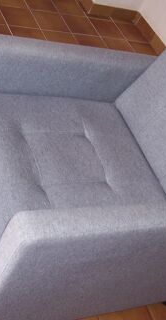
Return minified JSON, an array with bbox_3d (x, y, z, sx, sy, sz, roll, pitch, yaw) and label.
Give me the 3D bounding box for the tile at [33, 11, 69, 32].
[{"bbox_3d":[-0.190,-0.824,2.711,0.200,0.010,0.200,-3,51,-33],"label":"tile"}]

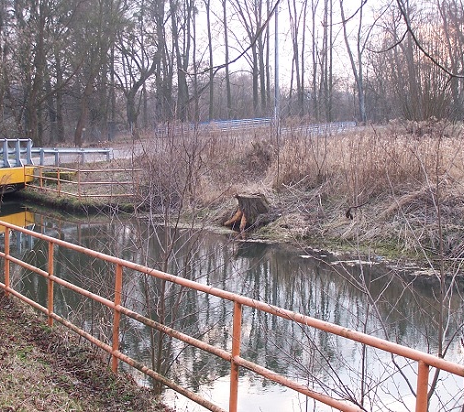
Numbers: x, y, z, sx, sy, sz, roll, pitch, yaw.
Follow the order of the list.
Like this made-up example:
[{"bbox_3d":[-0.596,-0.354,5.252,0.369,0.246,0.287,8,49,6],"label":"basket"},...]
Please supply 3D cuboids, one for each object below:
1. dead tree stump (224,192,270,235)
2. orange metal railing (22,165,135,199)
[{"bbox_3d":[0.375,0.200,24.100,1.150,1.080,1.050,0,4,0],"label":"dead tree stump"},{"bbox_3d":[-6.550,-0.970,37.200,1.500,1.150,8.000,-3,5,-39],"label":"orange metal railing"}]

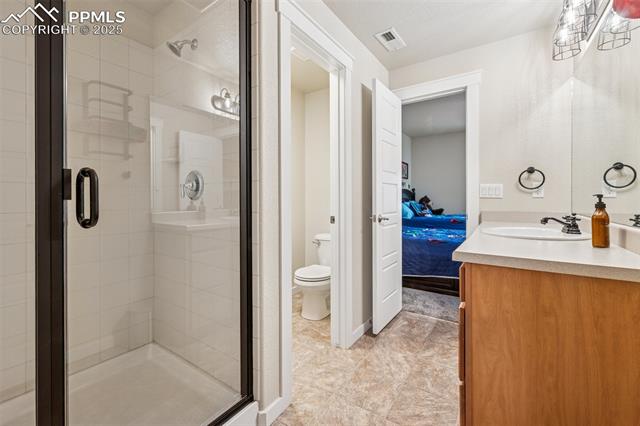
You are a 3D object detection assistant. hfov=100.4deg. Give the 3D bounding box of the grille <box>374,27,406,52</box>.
[{"bbox_3d":[0.579,-1.408,2.192,0.152,0.020,0.300,0,1,35],"label":"grille"}]

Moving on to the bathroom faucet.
[{"bbox_3d":[1.304,0.057,1.442,0.170,0.112,0.165,1,2,35],"label":"bathroom faucet"}]

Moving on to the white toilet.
[{"bbox_3d":[0.053,0.586,2.643,0.430,0.725,0.710,1,2,35],"label":"white toilet"}]

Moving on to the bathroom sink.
[{"bbox_3d":[1.198,0.184,1.511,0.450,0.160,0.500,1,2,35],"label":"bathroom sink"}]

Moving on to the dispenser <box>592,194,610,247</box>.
[{"bbox_3d":[1.176,0.032,1.121,0.063,0.222,0.053,0,1,10],"label":"dispenser"}]

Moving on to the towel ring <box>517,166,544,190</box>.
[{"bbox_3d":[1.600,-0.262,2.013,0.157,0.172,0.065,1,2,35],"label":"towel ring"}]

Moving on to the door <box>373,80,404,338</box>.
[{"bbox_3d":[0.619,-0.065,2.384,0.042,2.030,0.620,1,2,35],"label":"door"}]

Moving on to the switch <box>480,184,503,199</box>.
[{"bbox_3d":[1.405,-0.177,2.183,0.162,0.116,0.012,1,2,35],"label":"switch"}]

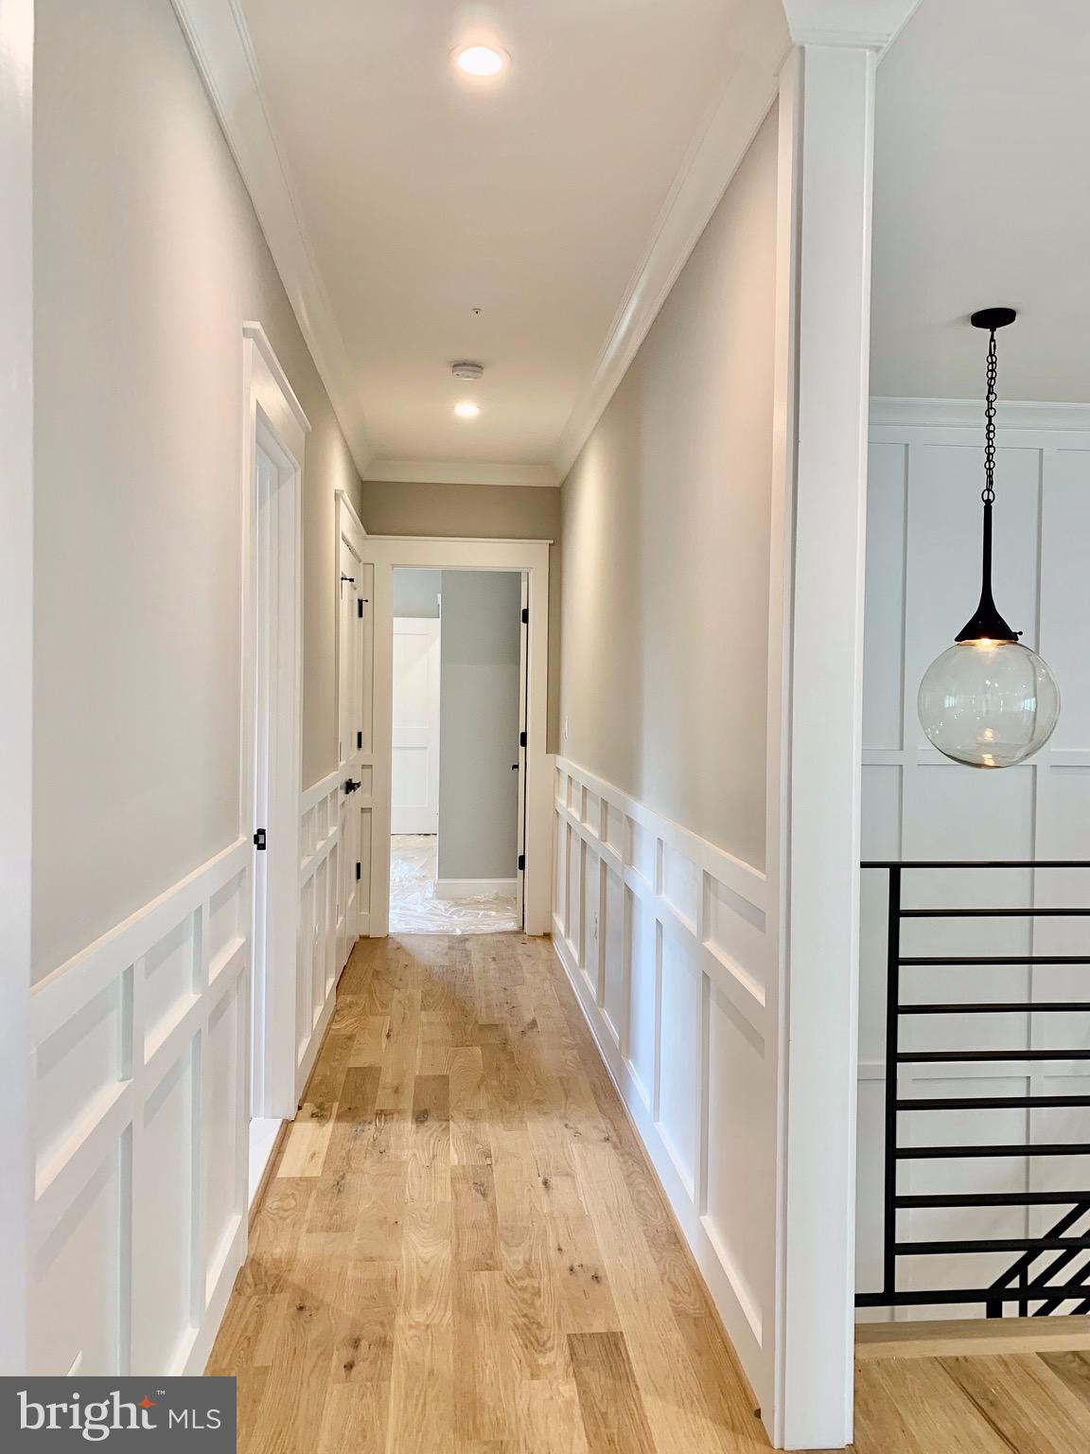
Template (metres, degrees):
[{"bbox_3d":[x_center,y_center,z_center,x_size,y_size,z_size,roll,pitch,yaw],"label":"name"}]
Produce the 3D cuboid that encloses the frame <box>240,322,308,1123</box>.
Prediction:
[{"bbox_3d":[-0.814,0.150,3.167,0.129,2.293,1.036,0,2,-5],"label":"frame"}]

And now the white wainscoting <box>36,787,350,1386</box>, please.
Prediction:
[{"bbox_3d":[-0.780,0.773,3.211,0.044,1.047,3.850,0,2,-5],"label":"white wainscoting"}]

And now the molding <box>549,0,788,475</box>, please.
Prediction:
[{"bbox_3d":[0.243,-1.366,4.123,0.085,0.111,4.406,0,2,-5],"label":"molding"}]

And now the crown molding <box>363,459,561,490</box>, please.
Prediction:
[{"bbox_3d":[-0.470,-1.432,6.232,1.129,0.107,0.090,0,2,-5],"label":"crown molding"}]

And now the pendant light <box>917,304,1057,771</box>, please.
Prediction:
[{"bbox_3d":[1.530,-0.630,3.757,0.450,1.543,0.450,0,2,-5],"label":"pendant light"}]

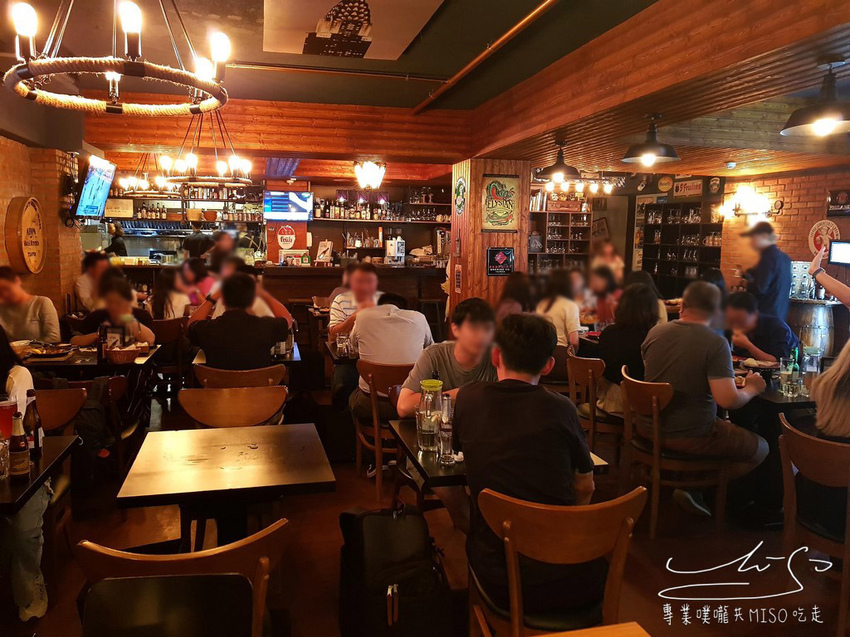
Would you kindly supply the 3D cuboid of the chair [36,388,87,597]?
[{"bbox_3d":[-1.692,0.767,2.637,0.470,0.820,0.520,-1,7,-15],"label":"chair"}]

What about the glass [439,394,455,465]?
[{"bbox_3d":[0.081,0.381,2.205,0.058,0.226,0.058,-1,7,-15],"label":"glass"}]

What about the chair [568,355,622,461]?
[{"bbox_3d":[1.208,0.598,4.201,0.500,0.780,0.470,0,6,-7],"label":"chair"}]

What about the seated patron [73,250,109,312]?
[{"bbox_3d":[-2.982,0.046,6.000,0.800,1.300,0.500,6,8,35],"label":"seated patron"}]

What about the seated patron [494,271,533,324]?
[{"bbox_3d":[0.926,0.200,5.706,0.780,1.220,0.440,-1,7,-18],"label":"seated patron"}]

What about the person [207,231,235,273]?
[{"bbox_3d":[-2.042,-0.225,6.460,0.600,1.320,0.460,7,9,44],"label":"person"}]

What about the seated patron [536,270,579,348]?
[{"bbox_3d":[1.112,0.254,5.232,0.680,1.310,0.450,-3,8,-31],"label":"seated patron"}]

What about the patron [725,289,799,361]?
[{"bbox_3d":[2.236,0.408,4.333,0.750,1.200,0.520,-2,7,-23],"label":"patron"}]

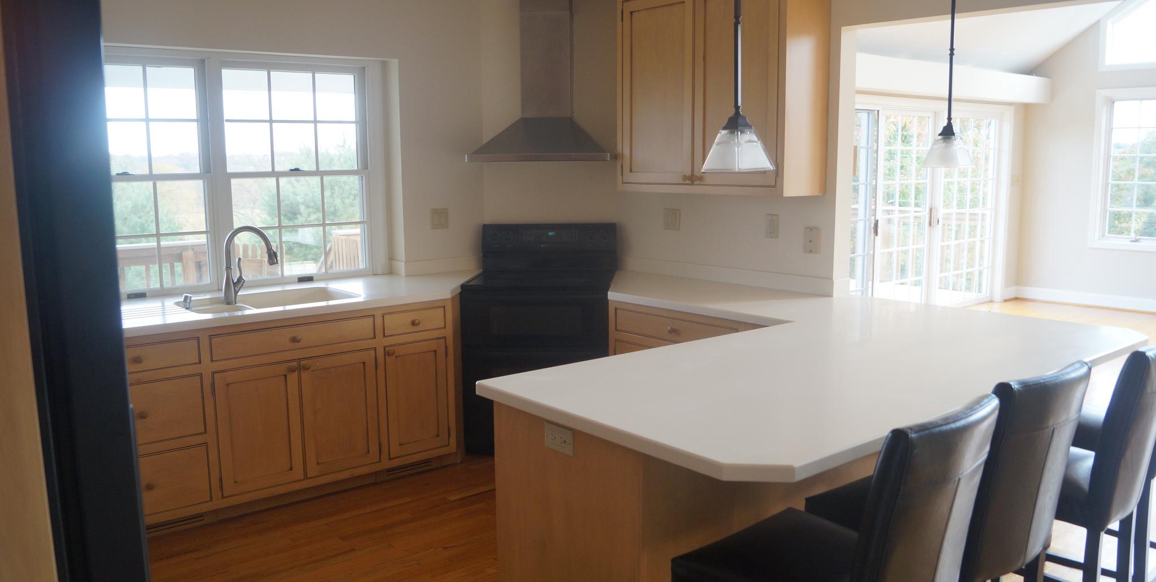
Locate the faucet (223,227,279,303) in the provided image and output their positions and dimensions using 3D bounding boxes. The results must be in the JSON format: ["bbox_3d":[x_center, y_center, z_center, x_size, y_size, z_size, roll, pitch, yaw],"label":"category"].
[{"bbox_3d":[-1.461,-0.123,3.862,0.235,0.353,0.080,-1,8,-8],"label":"faucet"}]

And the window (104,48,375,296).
[{"bbox_3d":[-1.756,-0.587,4.274,1.640,1.170,0.110,-7,10,-39],"label":"window"}]

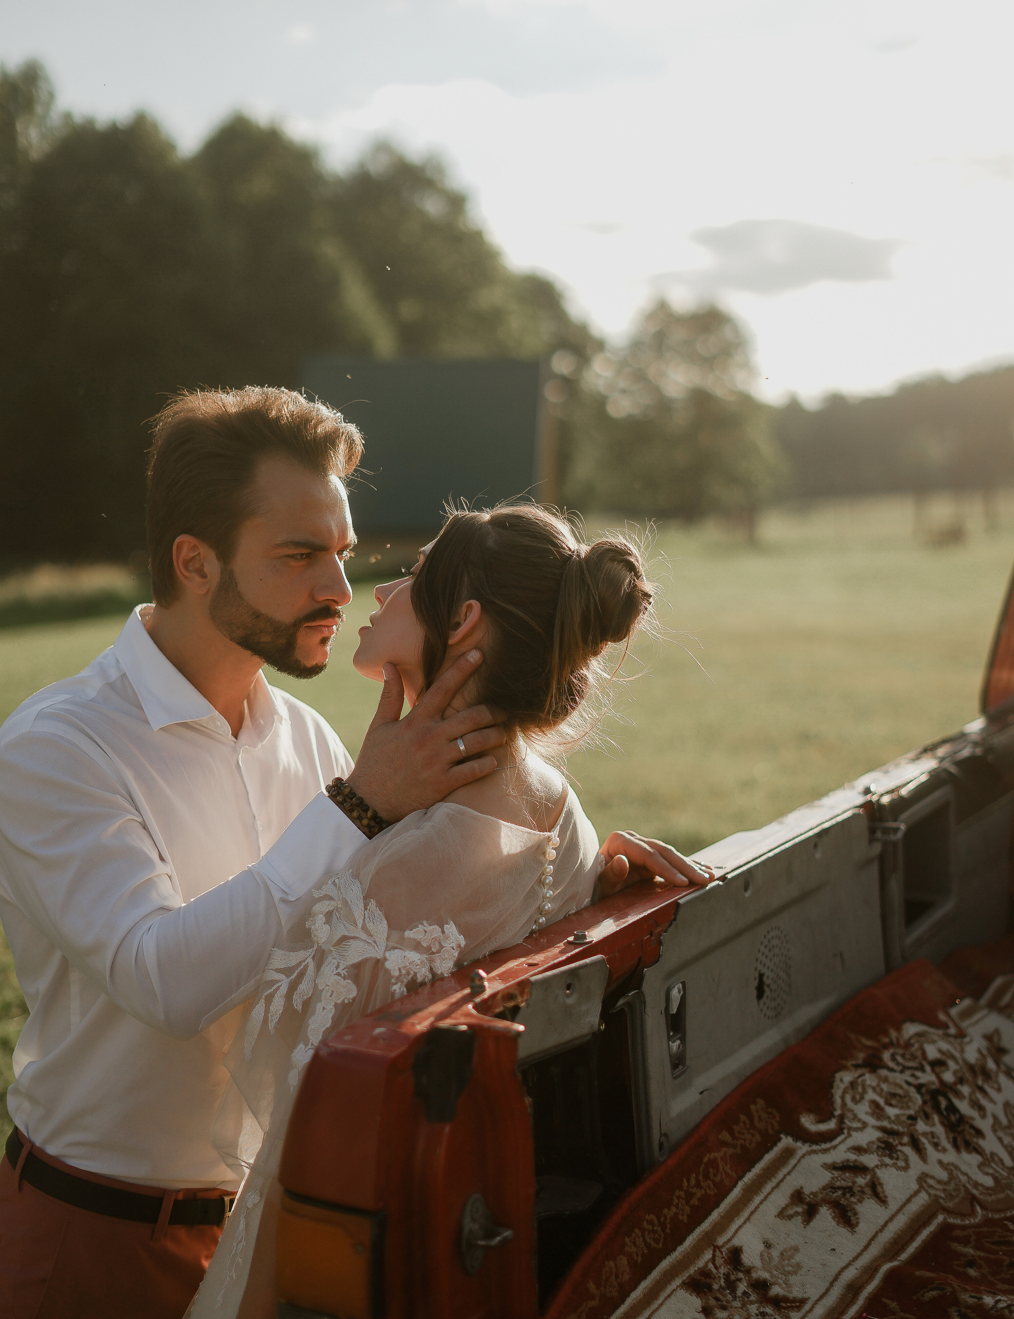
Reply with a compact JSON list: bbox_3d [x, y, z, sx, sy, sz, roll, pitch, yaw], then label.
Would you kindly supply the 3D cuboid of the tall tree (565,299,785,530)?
[{"bbox_3d":[7.600,-11.050,95.000,9.900,10.400,9.500,0,4,0],"label":"tall tree"}]

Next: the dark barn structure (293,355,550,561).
[{"bbox_3d":[-2.330,-5.800,60.000,6.800,5.550,5.200,0,5,4],"label":"dark barn structure"}]

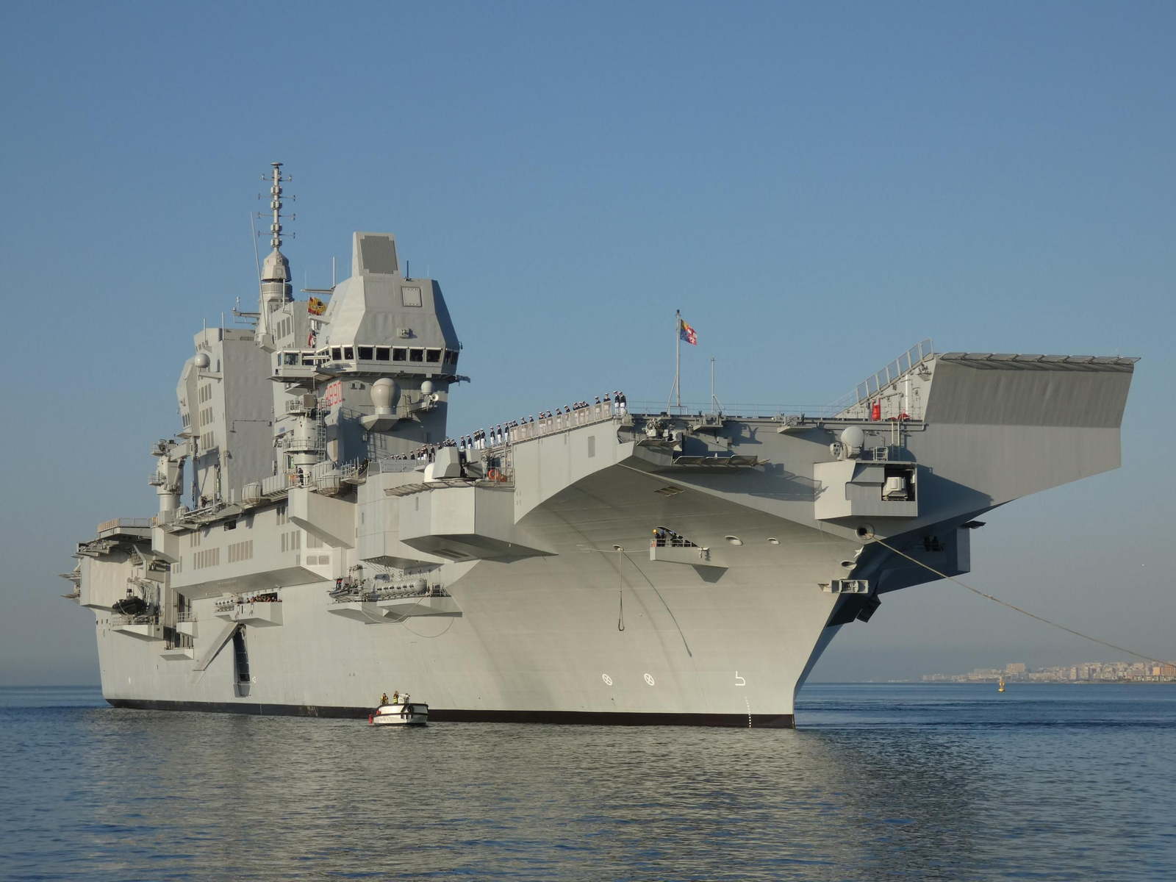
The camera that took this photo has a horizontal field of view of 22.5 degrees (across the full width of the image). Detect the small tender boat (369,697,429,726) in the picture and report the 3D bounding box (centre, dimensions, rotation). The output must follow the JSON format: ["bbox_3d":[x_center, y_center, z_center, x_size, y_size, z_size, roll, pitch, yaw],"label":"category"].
[{"bbox_3d":[-14.700,21.250,232.700,3.600,2.500,6.800,1,-5,-10],"label":"small tender boat"}]

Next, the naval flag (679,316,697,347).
[{"bbox_3d":[6.850,-7.320,199.500,1.250,1.800,0.300,0,-5,0],"label":"naval flag"}]

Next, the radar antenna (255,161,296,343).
[{"bbox_3d":[-33.500,-20.100,318.000,4.200,19.700,3.900,1,-5,-18],"label":"radar antenna"}]

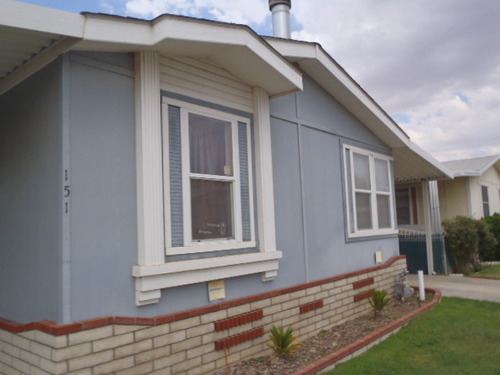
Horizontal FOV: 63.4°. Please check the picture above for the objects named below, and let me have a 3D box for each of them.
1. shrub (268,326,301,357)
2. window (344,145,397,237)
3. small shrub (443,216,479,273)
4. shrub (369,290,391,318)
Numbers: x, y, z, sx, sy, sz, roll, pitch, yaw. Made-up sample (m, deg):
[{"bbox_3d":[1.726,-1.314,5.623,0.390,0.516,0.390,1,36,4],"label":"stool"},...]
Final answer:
[{"bbox_3d":[0.424,1.893,4.970,0.400,0.370,0.400,-2,-6,0],"label":"shrub"},{"bbox_3d":[2.396,0.115,7.860,0.090,1.630,2.170,-7,-8,41],"label":"window"},{"bbox_3d":[5.960,1.614,11.450,1.050,1.560,1.050,-7,-8,41],"label":"small shrub"},{"bbox_3d":[2.109,1.901,6.570,0.380,0.450,0.380,-7,-8,41],"label":"shrub"}]

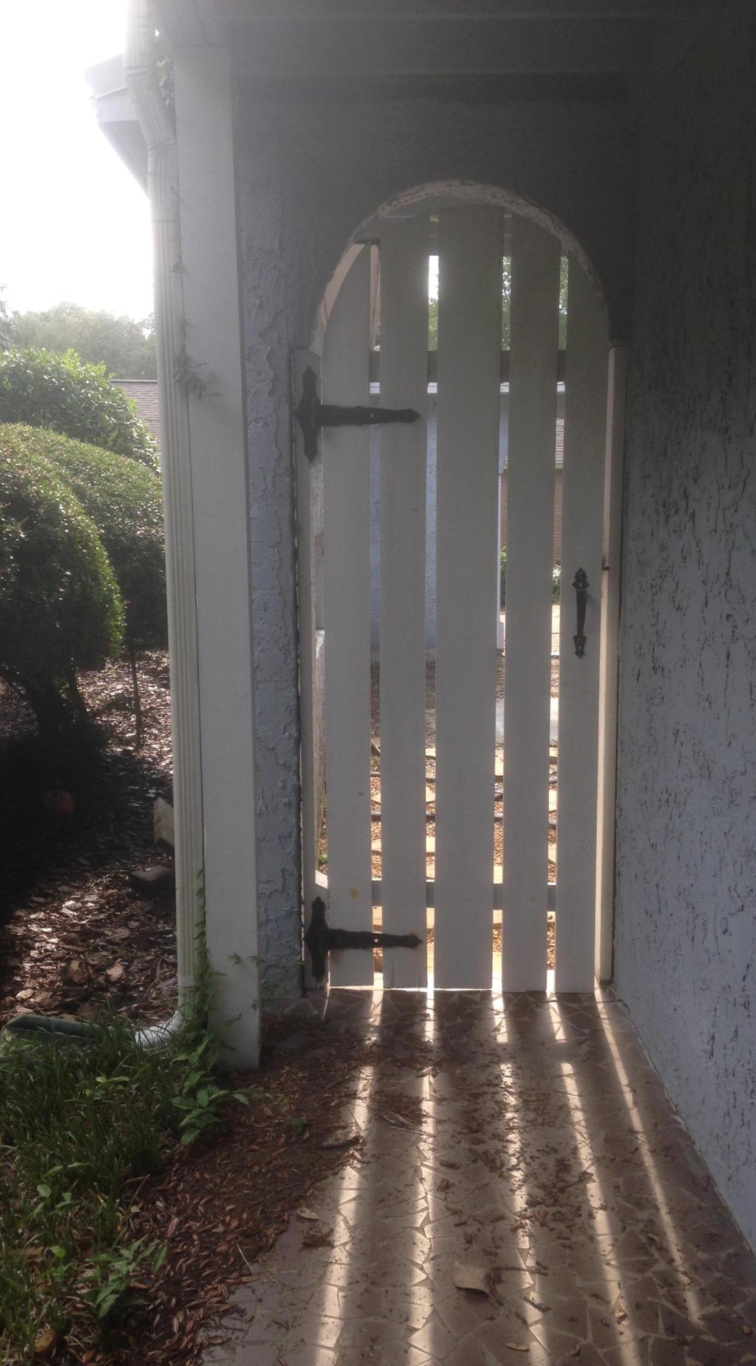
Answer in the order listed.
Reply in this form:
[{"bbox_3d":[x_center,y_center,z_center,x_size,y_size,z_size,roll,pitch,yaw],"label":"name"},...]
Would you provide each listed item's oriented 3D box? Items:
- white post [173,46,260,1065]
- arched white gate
[{"bbox_3d":[-0.411,-0.253,3.418,0.140,2.630,0.140,-1,10,-1],"label":"white post"},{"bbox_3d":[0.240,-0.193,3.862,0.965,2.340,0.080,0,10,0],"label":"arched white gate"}]

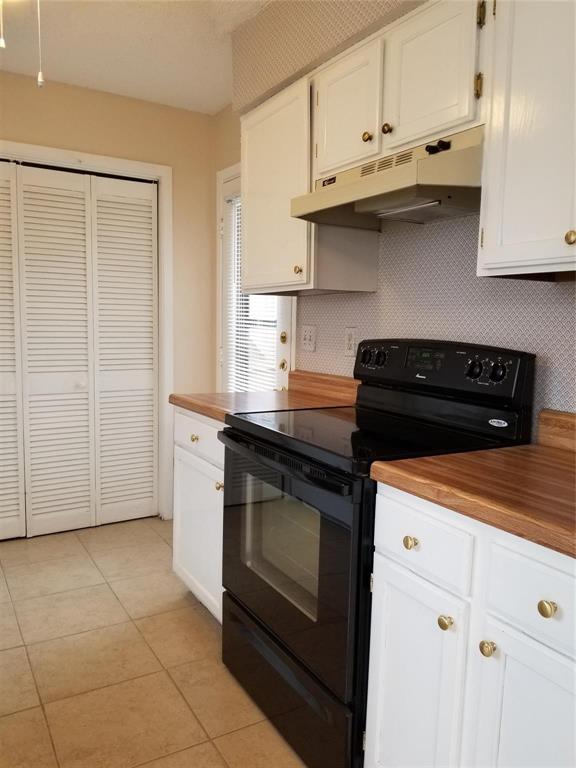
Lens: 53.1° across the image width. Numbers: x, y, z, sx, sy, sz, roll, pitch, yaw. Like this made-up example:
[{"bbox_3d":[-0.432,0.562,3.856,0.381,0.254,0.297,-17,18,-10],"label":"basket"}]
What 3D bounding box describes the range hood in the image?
[{"bbox_3d":[0.383,-0.623,1.815,0.420,0.142,0.762,-2,7,-31],"label":"range hood"}]

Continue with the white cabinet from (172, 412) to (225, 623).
[{"bbox_3d":[-0.098,0.534,2.490,0.605,0.865,0.600,-2,7,-31],"label":"white cabinet"}]

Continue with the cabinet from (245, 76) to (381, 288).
[{"bbox_3d":[0.071,-0.766,2.411,0.317,0.772,0.604,-2,7,-31],"label":"cabinet"}]

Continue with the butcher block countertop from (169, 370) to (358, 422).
[{"bbox_3d":[-0.092,0.040,2.433,0.630,0.131,0.600,-2,7,-31],"label":"butcher block countertop"}]

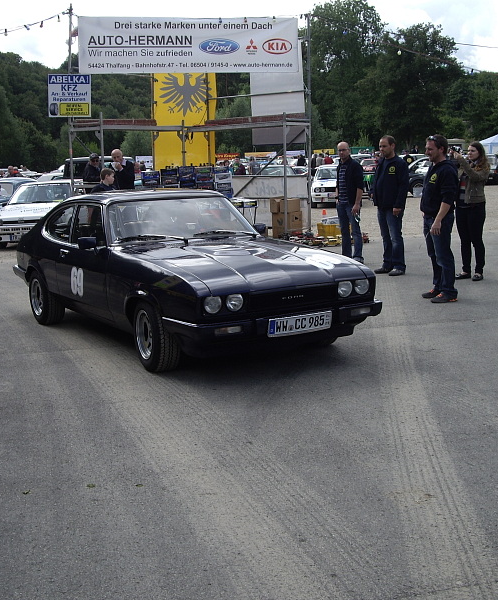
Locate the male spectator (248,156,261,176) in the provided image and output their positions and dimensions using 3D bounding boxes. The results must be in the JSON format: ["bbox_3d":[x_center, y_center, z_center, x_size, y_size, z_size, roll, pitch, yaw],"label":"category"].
[{"bbox_3d":[0.235,-4.352,32.132,0.500,1.760,0.360,-7,10,-30],"label":"male spectator"}]

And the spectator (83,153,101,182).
[{"bbox_3d":[-3.025,-1.927,16.869,0.520,1.770,0.380,-6,10,-29],"label":"spectator"}]

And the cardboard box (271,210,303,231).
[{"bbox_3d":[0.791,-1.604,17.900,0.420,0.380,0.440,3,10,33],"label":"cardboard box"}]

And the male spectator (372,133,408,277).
[{"bbox_3d":[1.898,-1.304,11.865,0.360,1.820,0.520,-9,11,-42],"label":"male spectator"}]

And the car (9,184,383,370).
[{"bbox_3d":[-0.771,-0.340,7.903,1.700,1.310,4.360,-7,10,-30],"label":"car"}]

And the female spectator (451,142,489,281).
[{"bbox_3d":[2.768,-1.125,11.025,0.480,1.680,0.460,-6,10,-28],"label":"female spectator"}]

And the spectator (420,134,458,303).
[{"bbox_3d":[2.054,-0.899,9.520,0.380,1.750,0.500,-5,9,-24],"label":"spectator"}]

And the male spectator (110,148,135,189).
[{"bbox_3d":[-1.966,-1.457,13.736,0.540,1.790,0.400,3,10,25],"label":"male spectator"}]

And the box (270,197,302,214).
[{"bbox_3d":[0.746,-1.921,17.950,0.470,0.310,0.420,-7,10,-28],"label":"box"}]

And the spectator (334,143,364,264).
[{"bbox_3d":[1.580,-1.558,13.667,0.360,1.790,0.500,-9,11,-40],"label":"spectator"}]

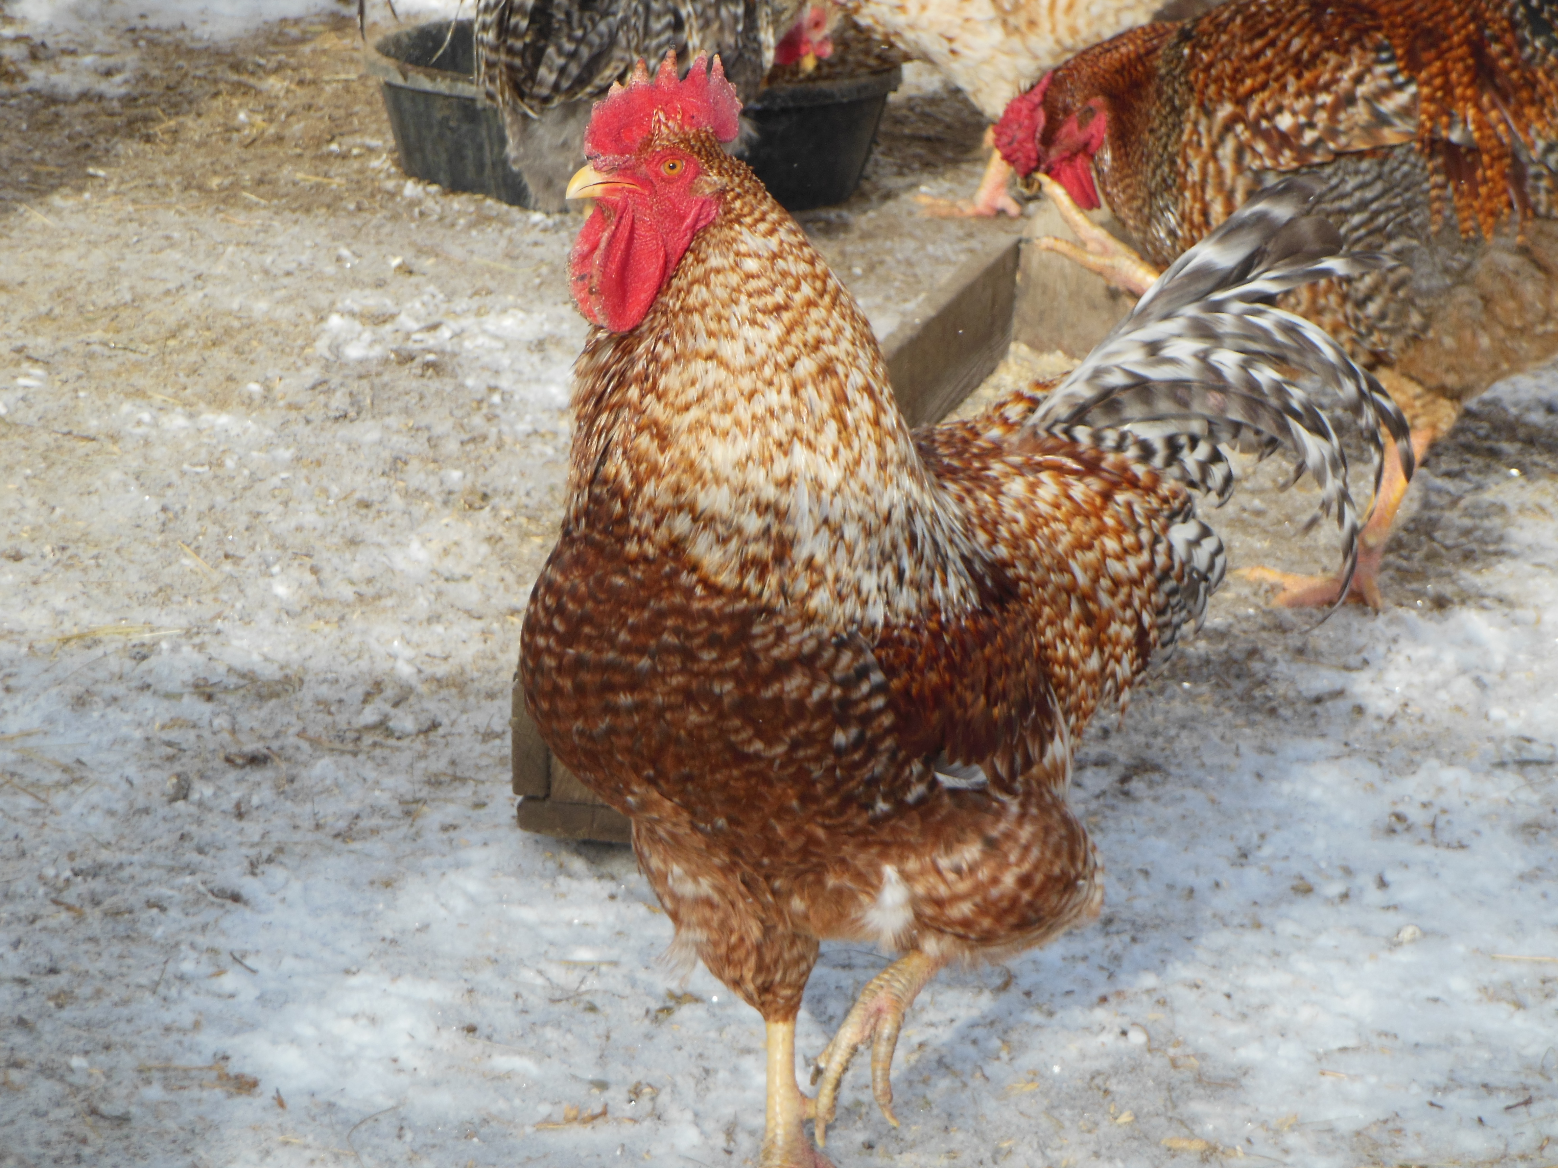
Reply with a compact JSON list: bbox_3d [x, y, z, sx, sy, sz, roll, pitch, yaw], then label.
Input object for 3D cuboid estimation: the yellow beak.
[{"bbox_3d":[-0.085,-0.194,3.620,0.034,0.018,0.018,-6,17,-22],"label":"yellow beak"}]

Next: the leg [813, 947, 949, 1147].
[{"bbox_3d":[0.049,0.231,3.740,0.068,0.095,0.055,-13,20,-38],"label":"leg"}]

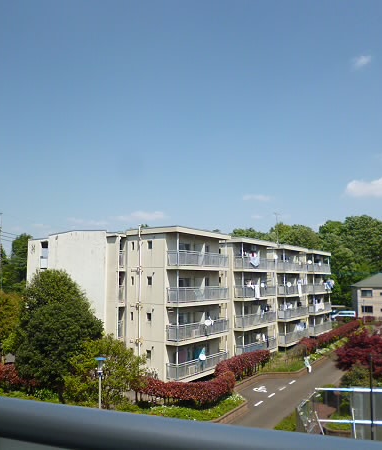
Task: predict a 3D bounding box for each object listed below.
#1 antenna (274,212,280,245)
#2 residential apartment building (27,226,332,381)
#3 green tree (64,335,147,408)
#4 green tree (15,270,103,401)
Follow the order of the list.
[{"bbox_3d":[9.373,0.476,45.436,0.600,3.750,0.600,-5,-9,35],"label":"antenna"},{"bbox_3d":[2.943,8.464,50.391,16.930,11.880,39.880,-4,-8,34],"label":"residential apartment building"},{"bbox_3d":[-5.345,9.187,26.483,5.000,4.500,4.700,2,-7,-11],"label":"green tree"},{"bbox_3d":[-8.585,7.209,27.158,5.310,8.430,5.310,0,-7,0],"label":"green tree"}]

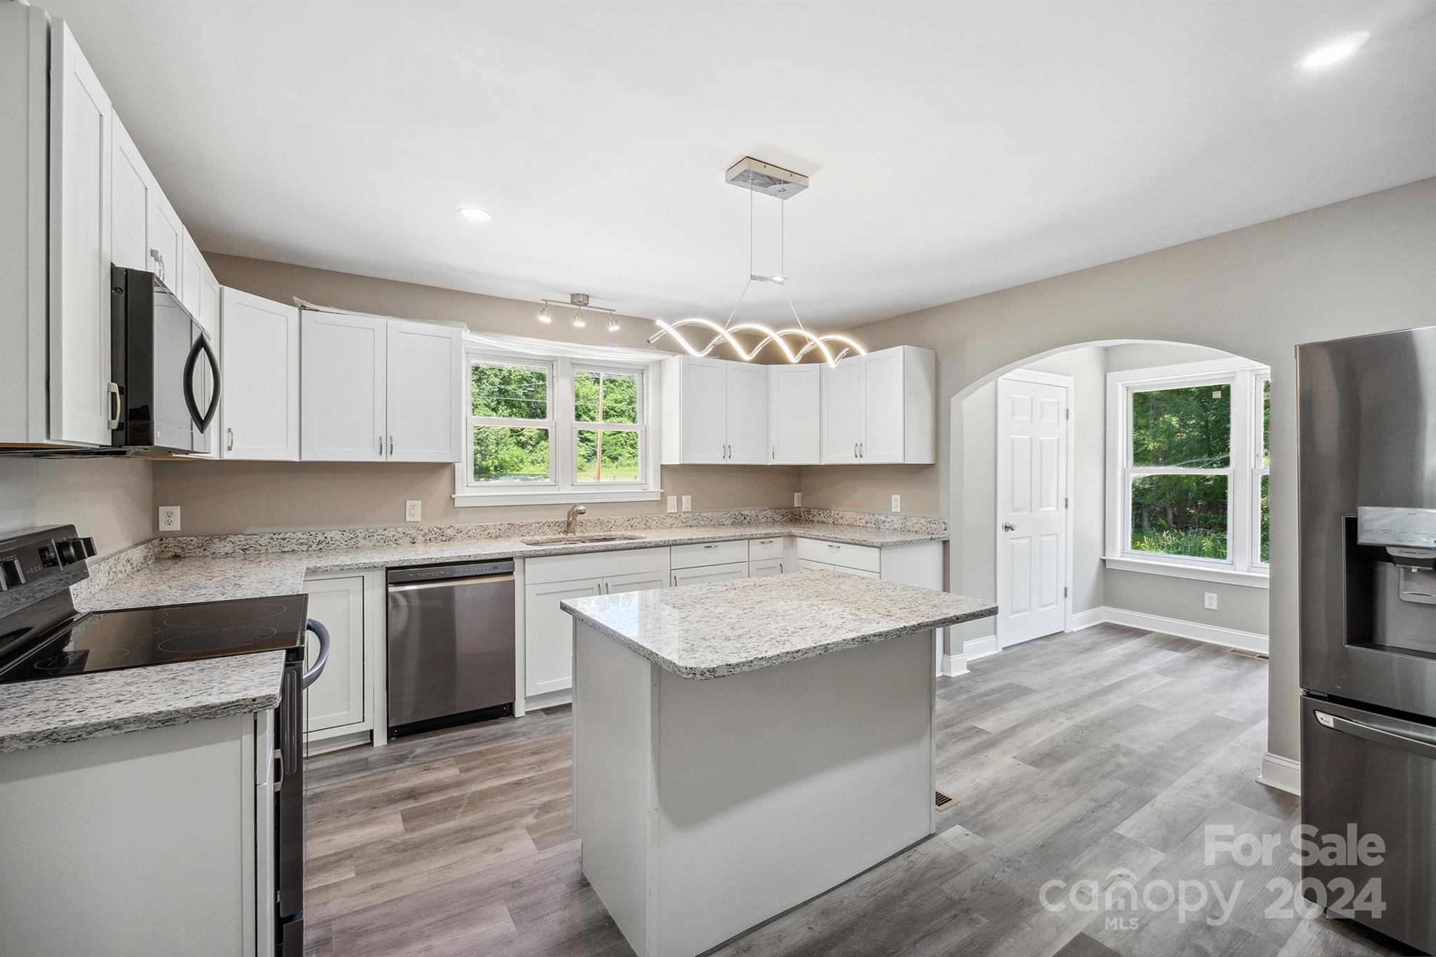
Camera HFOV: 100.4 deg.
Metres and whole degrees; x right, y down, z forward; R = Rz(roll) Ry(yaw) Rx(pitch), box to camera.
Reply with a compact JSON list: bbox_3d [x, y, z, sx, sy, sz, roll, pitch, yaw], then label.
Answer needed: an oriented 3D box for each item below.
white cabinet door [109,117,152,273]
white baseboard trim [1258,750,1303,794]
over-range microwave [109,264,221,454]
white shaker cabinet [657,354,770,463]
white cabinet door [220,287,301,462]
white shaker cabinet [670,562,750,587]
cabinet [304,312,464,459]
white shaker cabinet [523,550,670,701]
[{"bbox_3d":[-1.432,-0.644,1.453,0.025,0.355,0.370,0,1,-33],"label":"white cabinet door"},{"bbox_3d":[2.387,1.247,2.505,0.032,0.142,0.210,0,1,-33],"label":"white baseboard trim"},{"bbox_3d":[-1.622,-0.270,1.565,0.424,0.400,0.757,0,1,-33],"label":"over-range microwave"},{"bbox_3d":[-0.026,-0.478,4.458,0.764,0.749,0.317,0,1,-32],"label":"white shaker cabinet"},{"bbox_3d":[-2.154,-0.467,2.824,0.022,0.755,0.395,0,1,11],"label":"white cabinet door"},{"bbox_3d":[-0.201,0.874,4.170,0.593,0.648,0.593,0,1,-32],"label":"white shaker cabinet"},{"bbox_3d":[-1.842,-0.466,3.306,0.750,0.755,0.325,0,1,-33],"label":"cabinet"},{"bbox_3d":[-0.835,0.818,3.766,0.908,0.799,0.593,0,1,-32],"label":"white shaker cabinet"}]

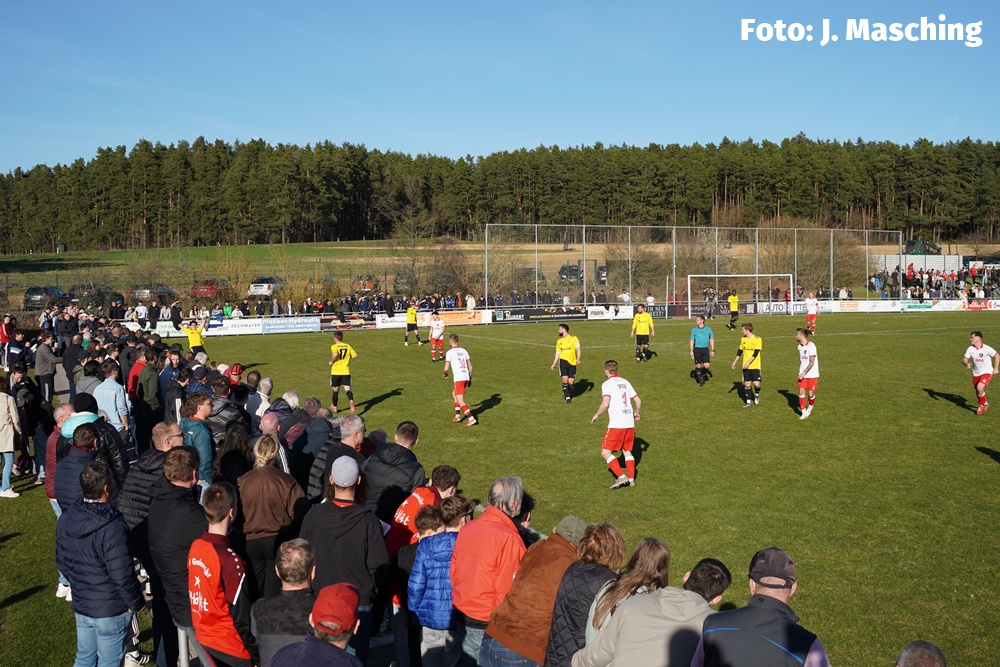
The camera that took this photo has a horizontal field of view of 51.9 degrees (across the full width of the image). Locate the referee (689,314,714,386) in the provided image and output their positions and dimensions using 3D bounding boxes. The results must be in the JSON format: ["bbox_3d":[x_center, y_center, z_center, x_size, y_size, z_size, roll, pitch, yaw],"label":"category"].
[{"bbox_3d":[5.037,0.436,25.650,0.580,1.746,0.400,0,3,14],"label":"referee"}]

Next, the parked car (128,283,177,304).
[{"bbox_3d":[-24.438,-2.877,72.800,1.800,1.480,4.400,-1,3,1],"label":"parked car"}]

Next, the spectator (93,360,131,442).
[{"bbox_3d":[-5.381,1.295,14.148,0.520,1.825,0.380,2,4,37],"label":"spectator"}]

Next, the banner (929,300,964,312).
[{"bbox_3d":[31.128,-1.920,71.500,3.000,0.750,0.050,-2,4,-24],"label":"banner"}]

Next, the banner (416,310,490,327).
[{"bbox_3d":[-2.544,-0.831,57.615,4.525,0.780,0.060,-3,4,-24],"label":"banner"}]

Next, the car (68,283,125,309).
[{"bbox_3d":[-27.709,-2.572,70.500,1.820,1.570,4.550,0,4,11],"label":"car"}]

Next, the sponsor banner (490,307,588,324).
[{"bbox_3d":[2.235,-1.038,57.357,6.014,0.740,0.050,-2,4,-25],"label":"sponsor banner"}]

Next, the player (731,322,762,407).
[{"bbox_3d":[5.360,0.668,22.250,0.620,1.770,0.450,1,4,27],"label":"player"}]

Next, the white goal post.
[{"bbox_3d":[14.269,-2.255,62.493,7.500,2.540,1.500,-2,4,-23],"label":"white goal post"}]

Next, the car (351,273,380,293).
[{"bbox_3d":[-10.048,-3.820,77.500,1.780,1.500,4.250,-1,3,-1],"label":"car"}]

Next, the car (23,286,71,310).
[{"bbox_3d":[-31.211,-2.451,71.000,1.820,1.600,4.550,-1,3,-6],"label":"car"}]

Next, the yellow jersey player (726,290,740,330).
[{"bbox_3d":[11.009,-1.088,48.400,0.580,1.830,0.500,-1,3,-6],"label":"yellow jersey player"}]

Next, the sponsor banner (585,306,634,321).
[{"bbox_3d":[6.404,-1.200,59.296,3.115,0.740,0.050,-2,4,-25],"label":"sponsor banner"}]

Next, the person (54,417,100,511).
[{"bbox_3d":[-3.256,1.588,8.150,0.510,1.770,0.350,0,3,14],"label":"person"}]

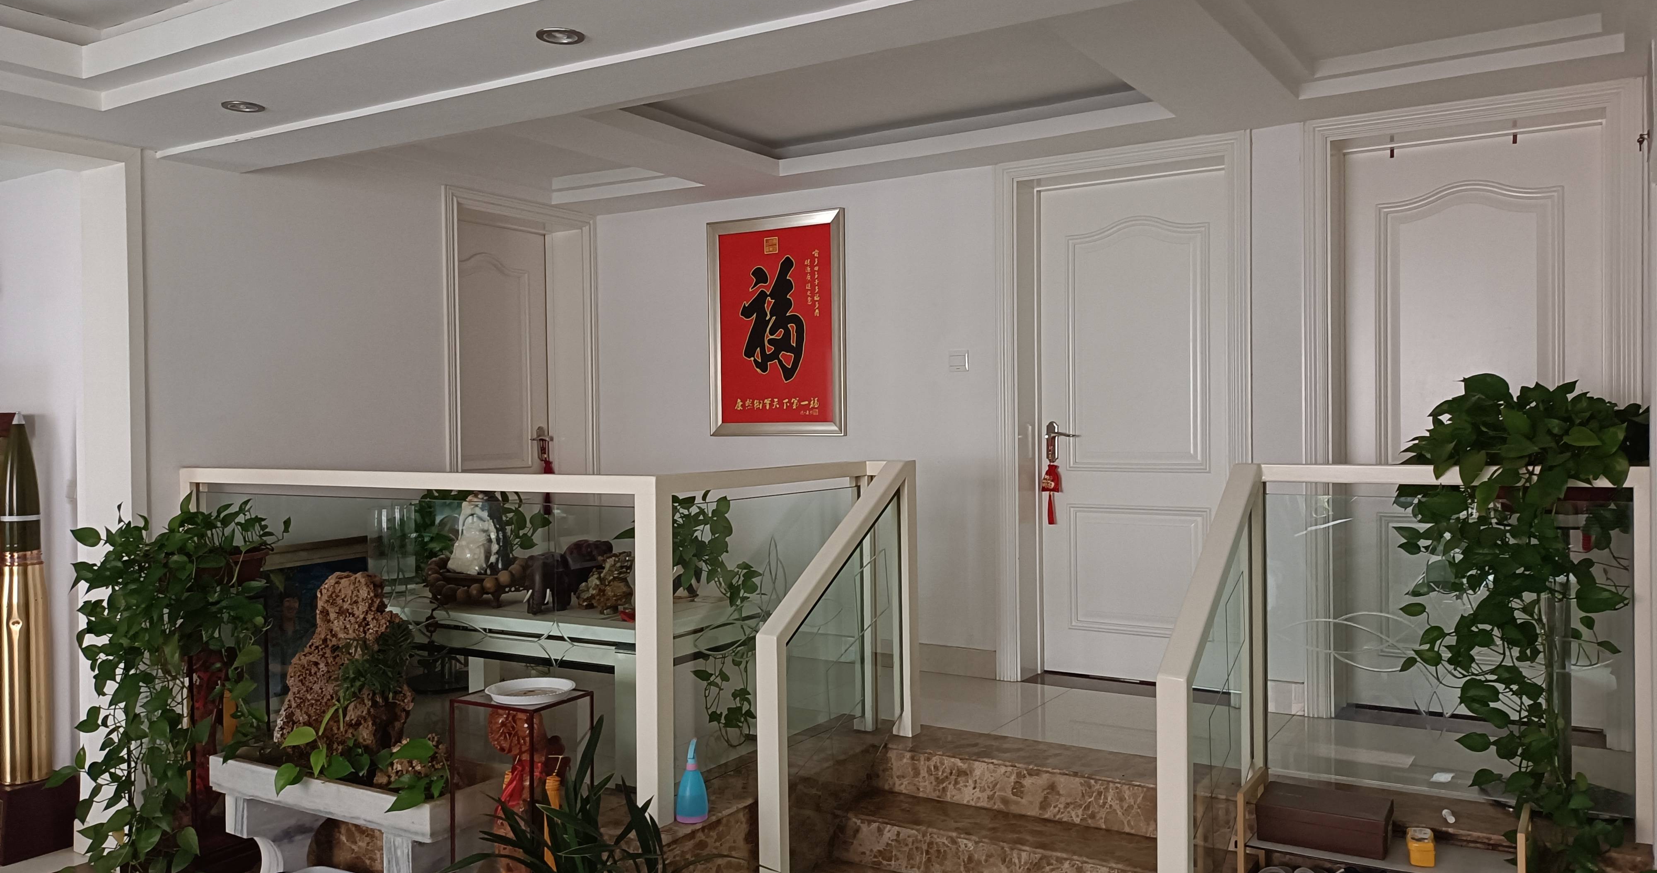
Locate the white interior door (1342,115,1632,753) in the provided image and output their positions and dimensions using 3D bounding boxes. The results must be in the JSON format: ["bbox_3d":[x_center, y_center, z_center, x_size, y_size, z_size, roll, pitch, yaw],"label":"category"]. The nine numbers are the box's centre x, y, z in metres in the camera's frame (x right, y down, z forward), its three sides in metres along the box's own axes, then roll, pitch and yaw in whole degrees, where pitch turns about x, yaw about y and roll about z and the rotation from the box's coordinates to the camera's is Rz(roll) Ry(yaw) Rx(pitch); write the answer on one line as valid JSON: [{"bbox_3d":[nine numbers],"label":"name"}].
[{"bbox_3d":[2.176,-0.027,4.057,0.770,1.956,0.048,0,1,32],"label":"white interior door"}]

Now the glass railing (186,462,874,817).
[{"bbox_3d":[-1.008,0.540,4.037,2.100,0.889,1.175,0,1,32],"label":"glass railing"}]

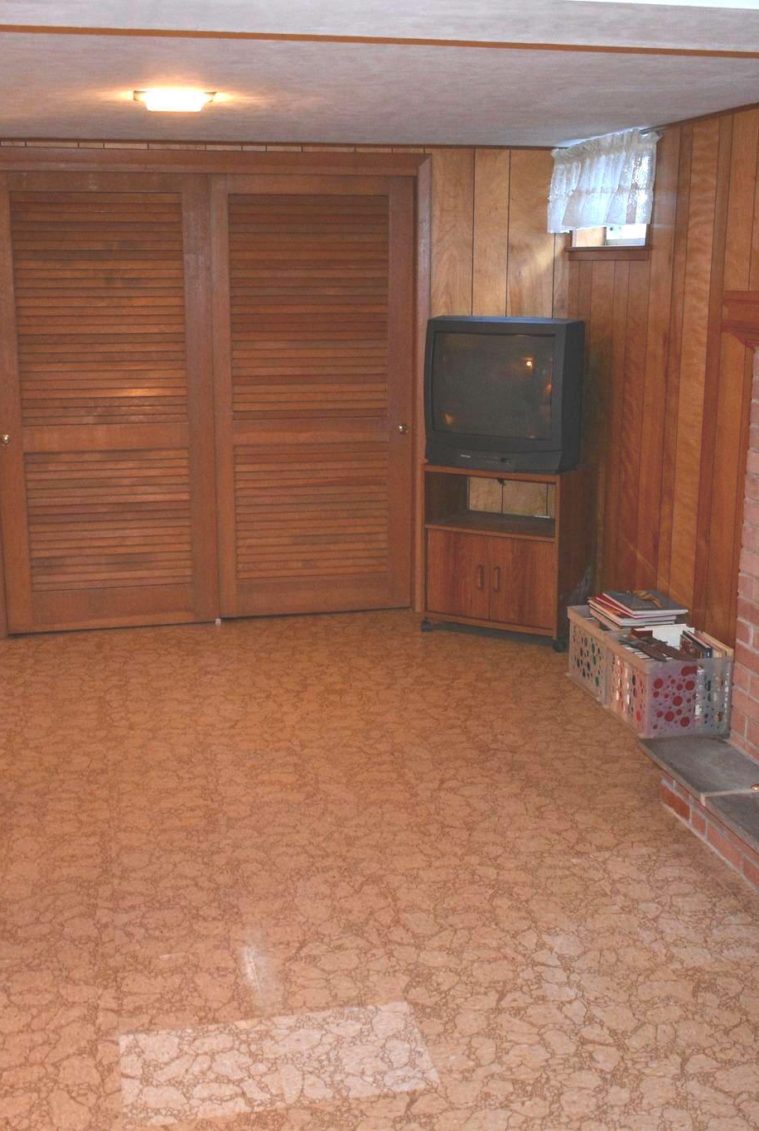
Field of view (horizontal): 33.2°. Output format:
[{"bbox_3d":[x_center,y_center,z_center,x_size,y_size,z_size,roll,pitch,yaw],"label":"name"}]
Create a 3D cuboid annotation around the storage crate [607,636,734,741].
[{"bbox_3d":[1.029,0.422,4.523,0.342,0.268,0.390,-2,13,-11],"label":"storage crate"}]

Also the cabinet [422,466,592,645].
[{"bbox_3d":[0.572,-0.064,5.601,0.646,0.757,0.380,8,14,31],"label":"cabinet"}]

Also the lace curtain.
[{"bbox_3d":[0.903,-1.580,5.271,0.080,0.365,0.900,-4,13,-17],"label":"lace curtain"}]

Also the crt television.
[{"bbox_3d":[0.602,-0.758,5.573,0.650,0.610,0.480,8,14,31],"label":"crt television"}]

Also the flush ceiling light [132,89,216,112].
[{"bbox_3d":[-0.672,-1.516,4.188,0.270,0.060,0.260,-2,13,-11],"label":"flush ceiling light"}]

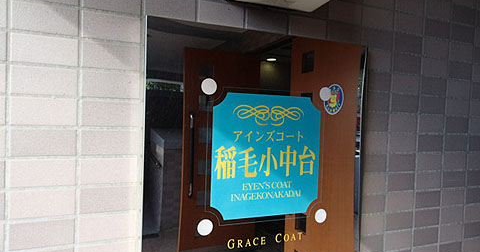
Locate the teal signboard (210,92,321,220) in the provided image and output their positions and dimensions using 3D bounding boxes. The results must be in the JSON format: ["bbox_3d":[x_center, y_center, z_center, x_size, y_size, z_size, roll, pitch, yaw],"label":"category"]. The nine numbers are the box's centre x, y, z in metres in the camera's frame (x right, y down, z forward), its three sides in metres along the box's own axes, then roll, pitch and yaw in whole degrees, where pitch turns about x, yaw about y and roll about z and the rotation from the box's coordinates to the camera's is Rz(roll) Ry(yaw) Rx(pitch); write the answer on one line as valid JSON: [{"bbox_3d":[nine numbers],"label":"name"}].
[{"bbox_3d":[0.060,0.061,0.709,0.248,0.248,0.010,1,2,-23],"label":"teal signboard"}]

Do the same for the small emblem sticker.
[{"bbox_3d":[0.208,-0.059,0.769,0.053,0.069,0.004,1,2,-23],"label":"small emblem sticker"}]

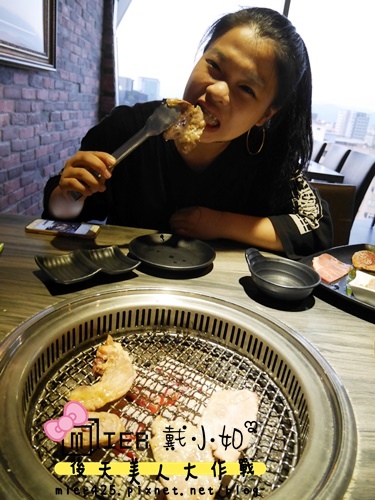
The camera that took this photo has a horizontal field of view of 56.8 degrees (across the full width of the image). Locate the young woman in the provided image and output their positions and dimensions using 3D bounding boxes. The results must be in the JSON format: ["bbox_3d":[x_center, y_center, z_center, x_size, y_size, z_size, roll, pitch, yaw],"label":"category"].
[{"bbox_3d":[-0.006,0.067,0.941,0.600,1.180,0.660,8,23,6],"label":"young woman"}]

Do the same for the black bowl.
[{"bbox_3d":[0.151,0.046,0.575,0.128,0.053,0.108,22,28,34],"label":"black bowl"}]

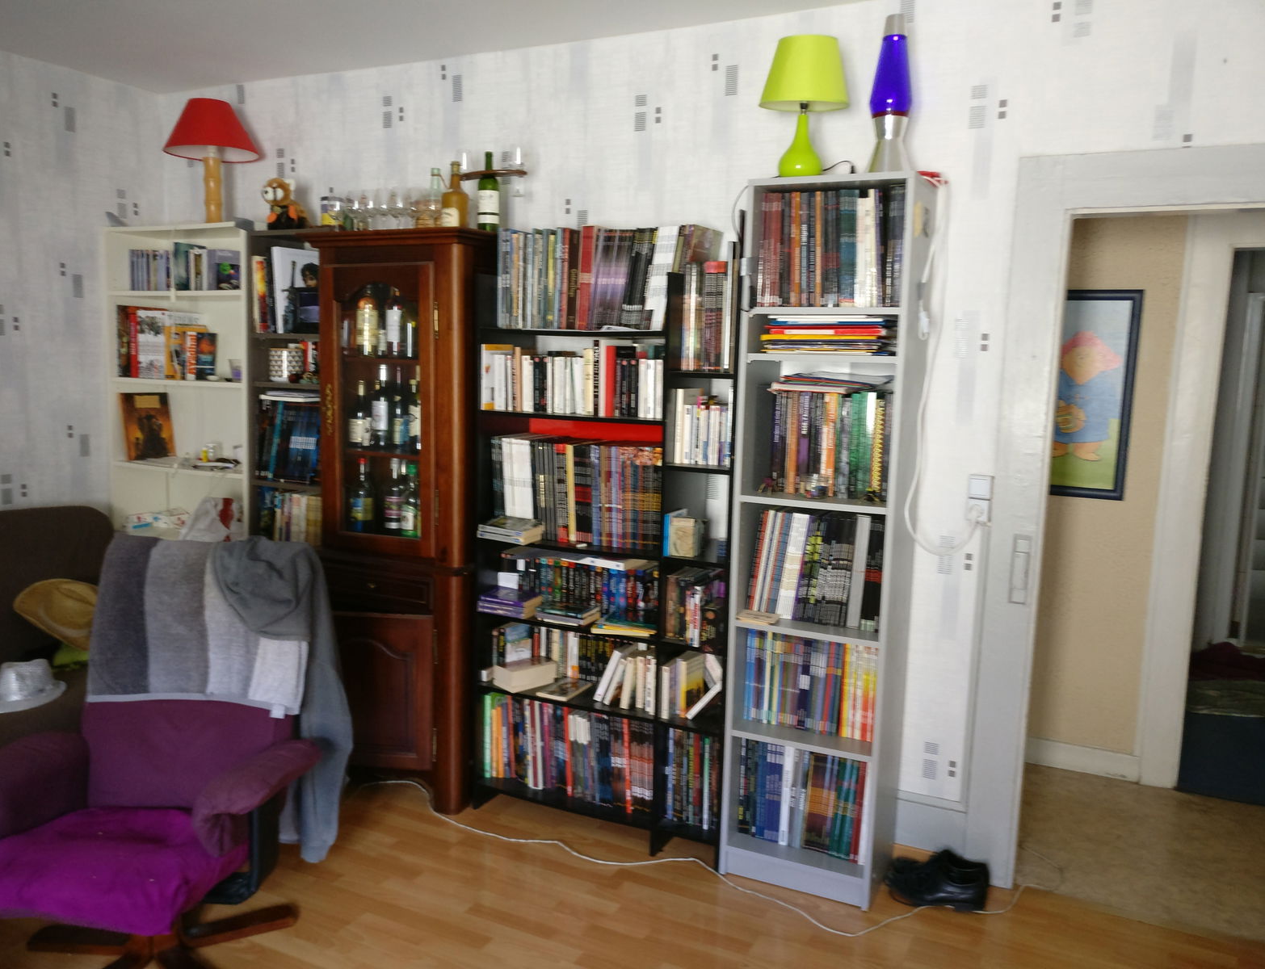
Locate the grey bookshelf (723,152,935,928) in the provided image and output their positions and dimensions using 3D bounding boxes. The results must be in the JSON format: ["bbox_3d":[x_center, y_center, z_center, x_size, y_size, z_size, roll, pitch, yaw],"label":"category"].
[{"bbox_3d":[0.562,0.166,3.038,0.453,2.016,0.305,5,8,27],"label":"grey bookshelf"}]

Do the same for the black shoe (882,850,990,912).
[{"bbox_3d":[0.891,1.131,3.041,0.295,0.120,0.225,4,8,20],"label":"black shoe"}]

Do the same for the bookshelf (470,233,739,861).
[{"bbox_3d":[-0.043,0.188,3.349,0.885,1.860,0.320,5,8,27],"label":"bookshelf"}]

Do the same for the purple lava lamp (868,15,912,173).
[{"bbox_3d":[0.709,-1.035,2.822,0.117,0.432,0.117,5,8,27],"label":"purple lava lamp"}]

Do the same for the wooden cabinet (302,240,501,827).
[{"bbox_3d":[-0.730,0.118,3.613,0.665,1.892,0.480,5,8,27],"label":"wooden cabinet"}]

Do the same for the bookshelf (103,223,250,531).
[{"bbox_3d":[-1.773,-0.054,4.364,0.790,1.985,0.285,5,8,27],"label":"bookshelf"}]

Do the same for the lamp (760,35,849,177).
[{"bbox_3d":[0.480,-1.037,2.940,0.250,0.390,0.250,5,8,27],"label":"lamp"}]

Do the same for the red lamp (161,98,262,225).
[{"bbox_3d":[-1.643,-1.253,4.091,0.355,0.465,0.355,5,8,27],"label":"red lamp"}]

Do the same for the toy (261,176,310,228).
[{"bbox_3d":[-1.331,-1.069,4.007,0.165,0.205,0.170,6,8,30],"label":"toy"}]

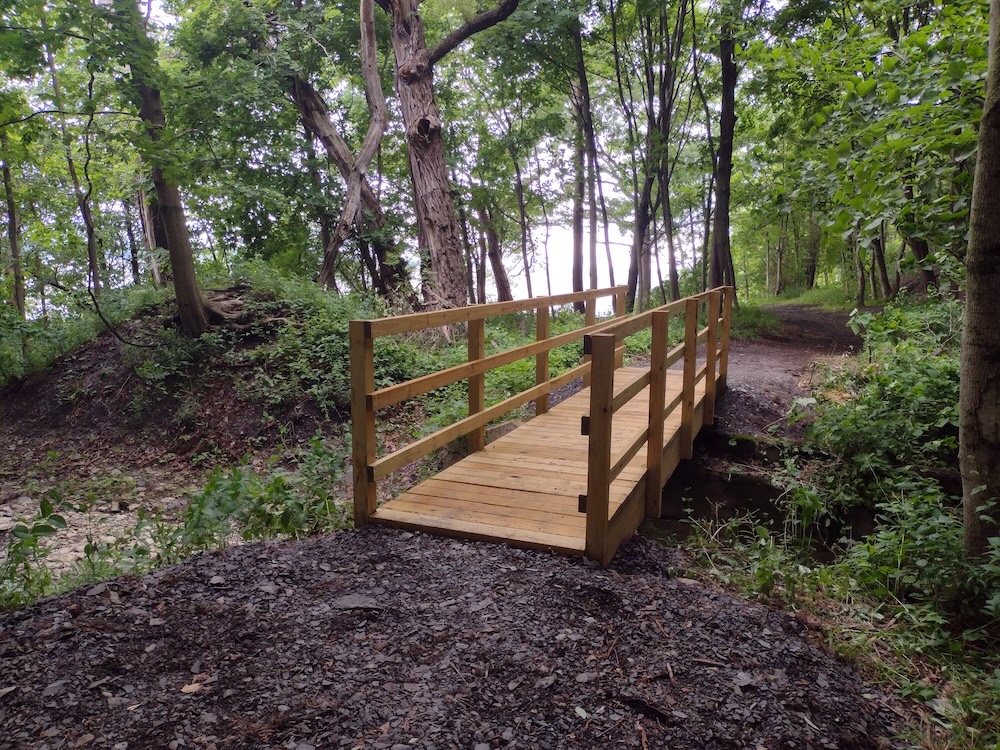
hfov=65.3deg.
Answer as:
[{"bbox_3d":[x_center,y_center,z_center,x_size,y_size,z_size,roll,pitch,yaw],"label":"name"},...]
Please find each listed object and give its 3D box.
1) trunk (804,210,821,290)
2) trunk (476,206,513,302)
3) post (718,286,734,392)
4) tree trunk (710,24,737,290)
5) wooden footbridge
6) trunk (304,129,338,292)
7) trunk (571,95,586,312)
[{"bbox_3d":[11.541,-4.625,28.806,0.429,2.846,0.429,1,8,22],"label":"trunk"},{"bbox_3d":[-0.106,-2.364,15.358,0.250,1.926,0.250,-14,8,3],"label":"trunk"},{"bbox_3d":[2.725,-0.400,9.385,0.090,1.284,0.090,4,9,21],"label":"post"},{"bbox_3d":[4.341,-4.079,15.137,0.417,5.172,0.417,1,8,16],"label":"tree trunk"},{"bbox_3d":[0.998,-0.023,6.780,1.384,1.284,6.251,4,9,21],"label":"wooden footbridge"},{"bbox_3d":[-3.581,-3.283,15.711,0.258,3.250,0.258,-8,10,-11],"label":"trunk"},{"bbox_3d":[1.715,-3.721,17.148,0.259,4.692,0.259,0,9,6],"label":"trunk"}]

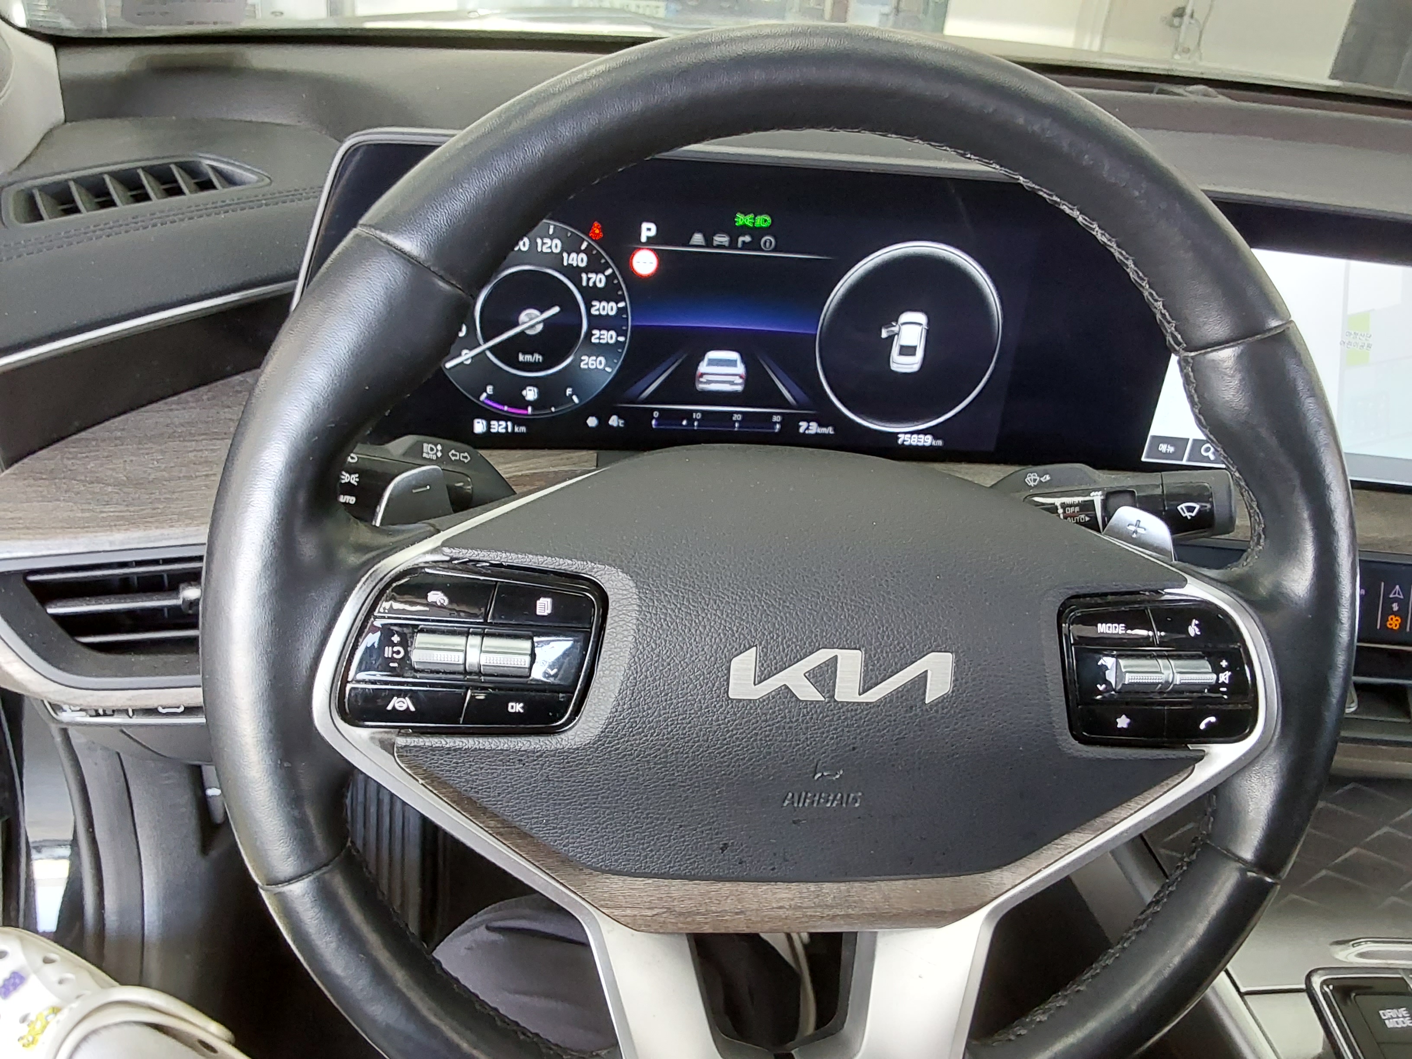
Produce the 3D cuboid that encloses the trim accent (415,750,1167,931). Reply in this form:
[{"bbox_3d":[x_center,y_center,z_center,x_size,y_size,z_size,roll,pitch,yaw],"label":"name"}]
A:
[{"bbox_3d":[0.032,0.103,0.369,0.255,0.067,0.024,3,5,-11],"label":"trim accent"}]

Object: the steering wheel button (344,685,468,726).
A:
[{"bbox_3d":[-0.086,0.050,0.332,0.034,0.012,0.008,3,5,-11],"label":"steering wheel button"}]

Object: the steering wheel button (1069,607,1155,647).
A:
[{"bbox_3d":[0.130,0.030,0.369,0.031,0.013,0.008,3,5,-11],"label":"steering wheel button"}]

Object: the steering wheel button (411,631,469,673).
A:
[{"bbox_3d":[-0.077,0.034,0.331,0.015,0.012,0.011,3,5,-11],"label":"steering wheel button"}]

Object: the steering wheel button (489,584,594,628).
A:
[{"bbox_3d":[-0.048,0.022,0.336,0.031,0.012,0.008,3,5,-11],"label":"steering wheel button"}]

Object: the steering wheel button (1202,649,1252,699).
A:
[{"bbox_3d":[0.172,0.047,0.378,0.018,0.016,0.008,3,5,-11],"label":"steering wheel button"}]

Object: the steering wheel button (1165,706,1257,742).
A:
[{"bbox_3d":[0.164,0.064,0.379,0.033,0.012,0.008,3,5,-11],"label":"steering wheel button"}]

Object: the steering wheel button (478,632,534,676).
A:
[{"bbox_3d":[-0.058,0.036,0.334,0.015,0.013,0.011,3,5,-11],"label":"steering wheel button"}]

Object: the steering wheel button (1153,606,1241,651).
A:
[{"bbox_3d":[0.159,0.031,0.374,0.034,0.013,0.008,3,5,-11],"label":"steering wheel button"}]

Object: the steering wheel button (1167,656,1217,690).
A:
[{"bbox_3d":[0.156,0.046,0.374,0.018,0.011,0.011,3,5,-11],"label":"steering wheel button"}]

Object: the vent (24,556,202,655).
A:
[{"bbox_3d":[-0.224,0.025,0.509,0.130,0.046,0.030,-4,30,-19],"label":"vent"}]

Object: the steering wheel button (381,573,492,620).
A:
[{"bbox_3d":[-0.078,0.018,0.331,0.033,0.014,0.008,3,5,-11],"label":"steering wheel button"}]

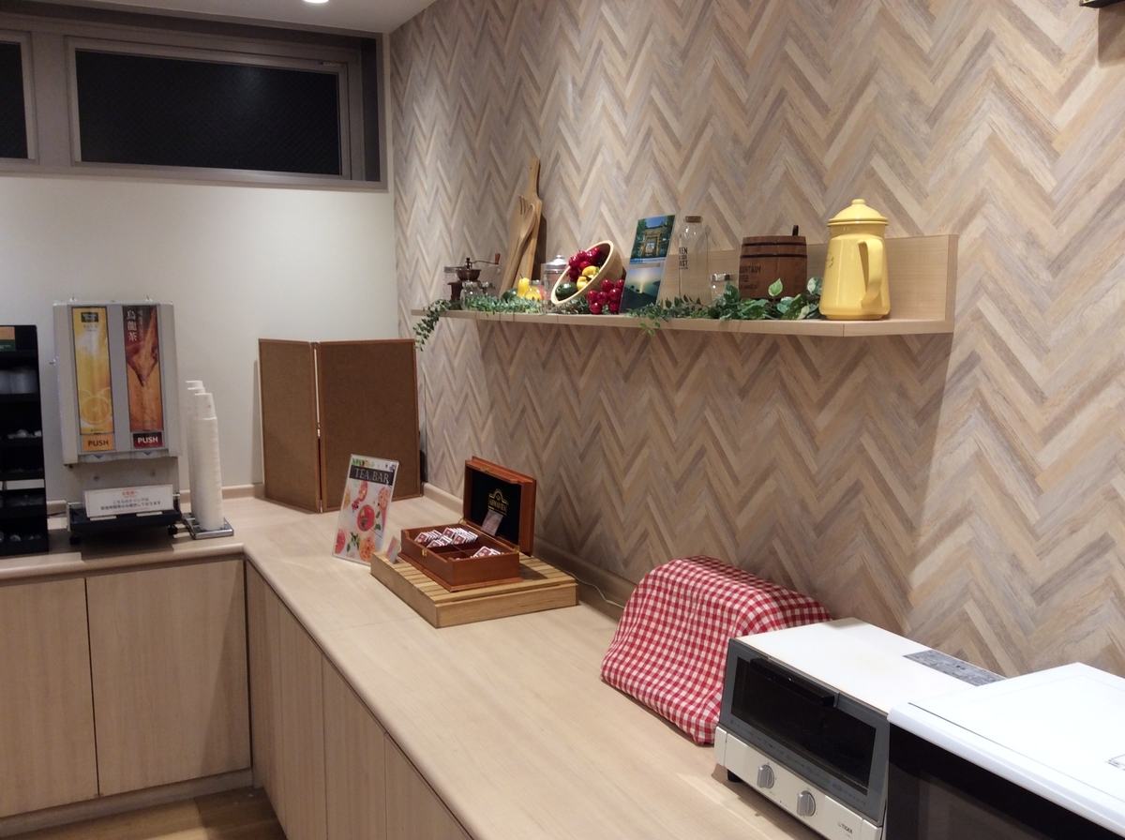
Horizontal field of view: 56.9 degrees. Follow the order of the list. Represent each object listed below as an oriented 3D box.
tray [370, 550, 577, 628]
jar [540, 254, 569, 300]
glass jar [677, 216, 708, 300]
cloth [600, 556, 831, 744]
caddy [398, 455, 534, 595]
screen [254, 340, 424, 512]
[{"bbox_3d":[-0.248,0.421,2.767,0.379,0.060,0.540,-4,8,-26],"label":"tray"},{"bbox_3d":[-0.009,-0.355,2.709,0.077,0.148,0.077,0,7,0],"label":"jar"},{"bbox_3d":[0.280,-0.326,2.204,0.062,0.208,0.062,0,7,0],"label":"glass jar"},{"bbox_3d":[0.289,0.423,2.001,0.301,0.232,0.371,-4,8,-26],"label":"cloth"},{"bbox_3d":[-0.260,0.262,2.768,0.237,0.255,0.428,-4,8,-26],"label":"caddy"},{"bbox_3d":[-0.864,0.013,3.875,0.617,0.614,0.348,0,7,0],"label":"screen"}]

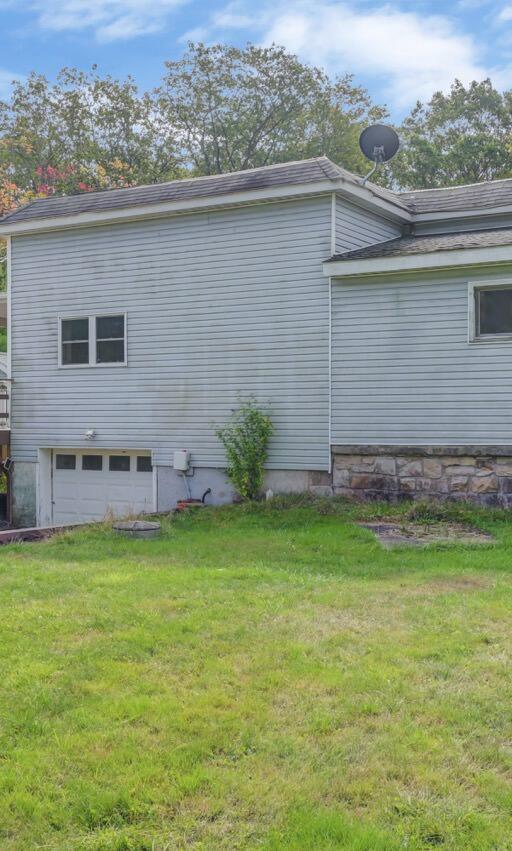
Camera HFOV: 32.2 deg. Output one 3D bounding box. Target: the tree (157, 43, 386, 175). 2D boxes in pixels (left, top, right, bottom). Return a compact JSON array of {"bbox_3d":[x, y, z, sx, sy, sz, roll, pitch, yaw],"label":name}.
[{"bbox_3d":[0.646,-7.578,37.000,9.749,16.757,9.749,0,0,0],"label":"tree"}]

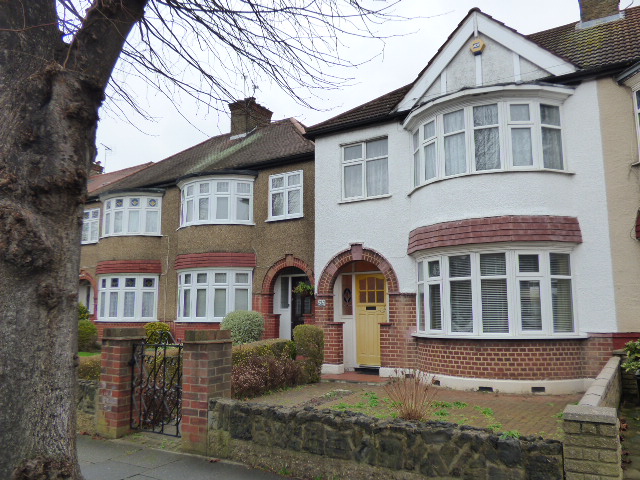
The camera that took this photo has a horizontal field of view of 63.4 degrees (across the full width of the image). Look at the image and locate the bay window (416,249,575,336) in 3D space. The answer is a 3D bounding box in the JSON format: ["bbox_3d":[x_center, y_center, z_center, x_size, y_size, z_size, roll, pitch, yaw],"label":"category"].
[{"bbox_3d":[2.857,0.948,8.999,2.850,1.470,0.856,-5,-9,32],"label":"bay window"}]

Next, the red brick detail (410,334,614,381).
[{"bbox_3d":[3.070,1.994,8.748,3.313,0.634,0.896,-5,-9,32],"label":"red brick detail"}]

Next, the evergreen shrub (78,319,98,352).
[{"bbox_3d":[-6.930,2.786,15.105,0.987,0.957,0.987,-5,-9,32],"label":"evergreen shrub"}]

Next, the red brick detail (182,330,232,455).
[{"bbox_3d":[-1.128,1.461,5.150,0.363,1.133,0.352,-5,-9,32],"label":"red brick detail"}]

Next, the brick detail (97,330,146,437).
[{"bbox_3d":[-2.244,1.573,5.826,0.363,1.168,0.352,-5,-9,32],"label":"brick detail"}]

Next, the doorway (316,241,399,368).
[{"bbox_3d":[0.808,1.371,10.838,1.994,2.457,0.282,-5,-9,32],"label":"doorway"}]

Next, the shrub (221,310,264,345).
[{"bbox_3d":[-1.884,2.237,12.588,1.077,1.088,1.077,-1,-7,0],"label":"shrub"}]

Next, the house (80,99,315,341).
[{"bbox_3d":[-2.806,-0.884,19.332,11.379,9.315,8.459,-5,-9,32],"label":"house"}]

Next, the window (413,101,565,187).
[{"bbox_3d":[2.824,-1.699,9.335,2.850,1.289,0.876,-5,-9,32],"label":"window"}]

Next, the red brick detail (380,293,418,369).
[{"bbox_3d":[1.609,1.799,10.294,0.836,1.450,0.282,-5,-9,32],"label":"red brick detail"}]

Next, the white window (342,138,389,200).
[{"bbox_3d":[0.979,-1.481,11.024,1.098,1.249,0.121,-5,-9,32],"label":"white window"}]

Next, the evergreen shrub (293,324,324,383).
[{"bbox_3d":[-0.237,2.330,10.674,0.624,1.168,0.624,-5,-9,32],"label":"evergreen shrub"}]

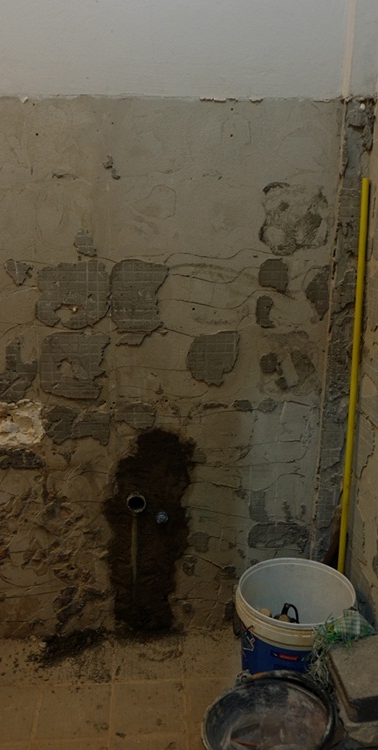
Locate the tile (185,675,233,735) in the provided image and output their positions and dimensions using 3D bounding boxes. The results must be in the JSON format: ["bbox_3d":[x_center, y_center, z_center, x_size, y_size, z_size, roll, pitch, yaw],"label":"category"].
[{"bbox_3d":[0.090,0.910,1.838,0.198,0.010,0.198,-1,17,-3],"label":"tile"}]

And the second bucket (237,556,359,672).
[{"bbox_3d":[0.286,0.734,1.805,0.313,0.345,0.313,0,17,0],"label":"second bucket"}]

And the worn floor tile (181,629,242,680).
[{"bbox_3d":[0.078,0.852,2.029,0.198,0.010,0.198,-1,17,-3],"label":"worn floor tile"}]

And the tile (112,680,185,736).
[{"bbox_3d":[-0.110,0.914,1.827,0.198,0.010,0.198,-1,17,-3],"label":"tile"}]

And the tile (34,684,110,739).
[{"bbox_3d":[-0.310,0.917,1.816,0.198,0.010,0.198,-1,17,-3],"label":"tile"}]

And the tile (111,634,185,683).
[{"bbox_3d":[-0.122,0.856,2.018,0.198,0.010,0.198,-1,17,-3],"label":"tile"}]

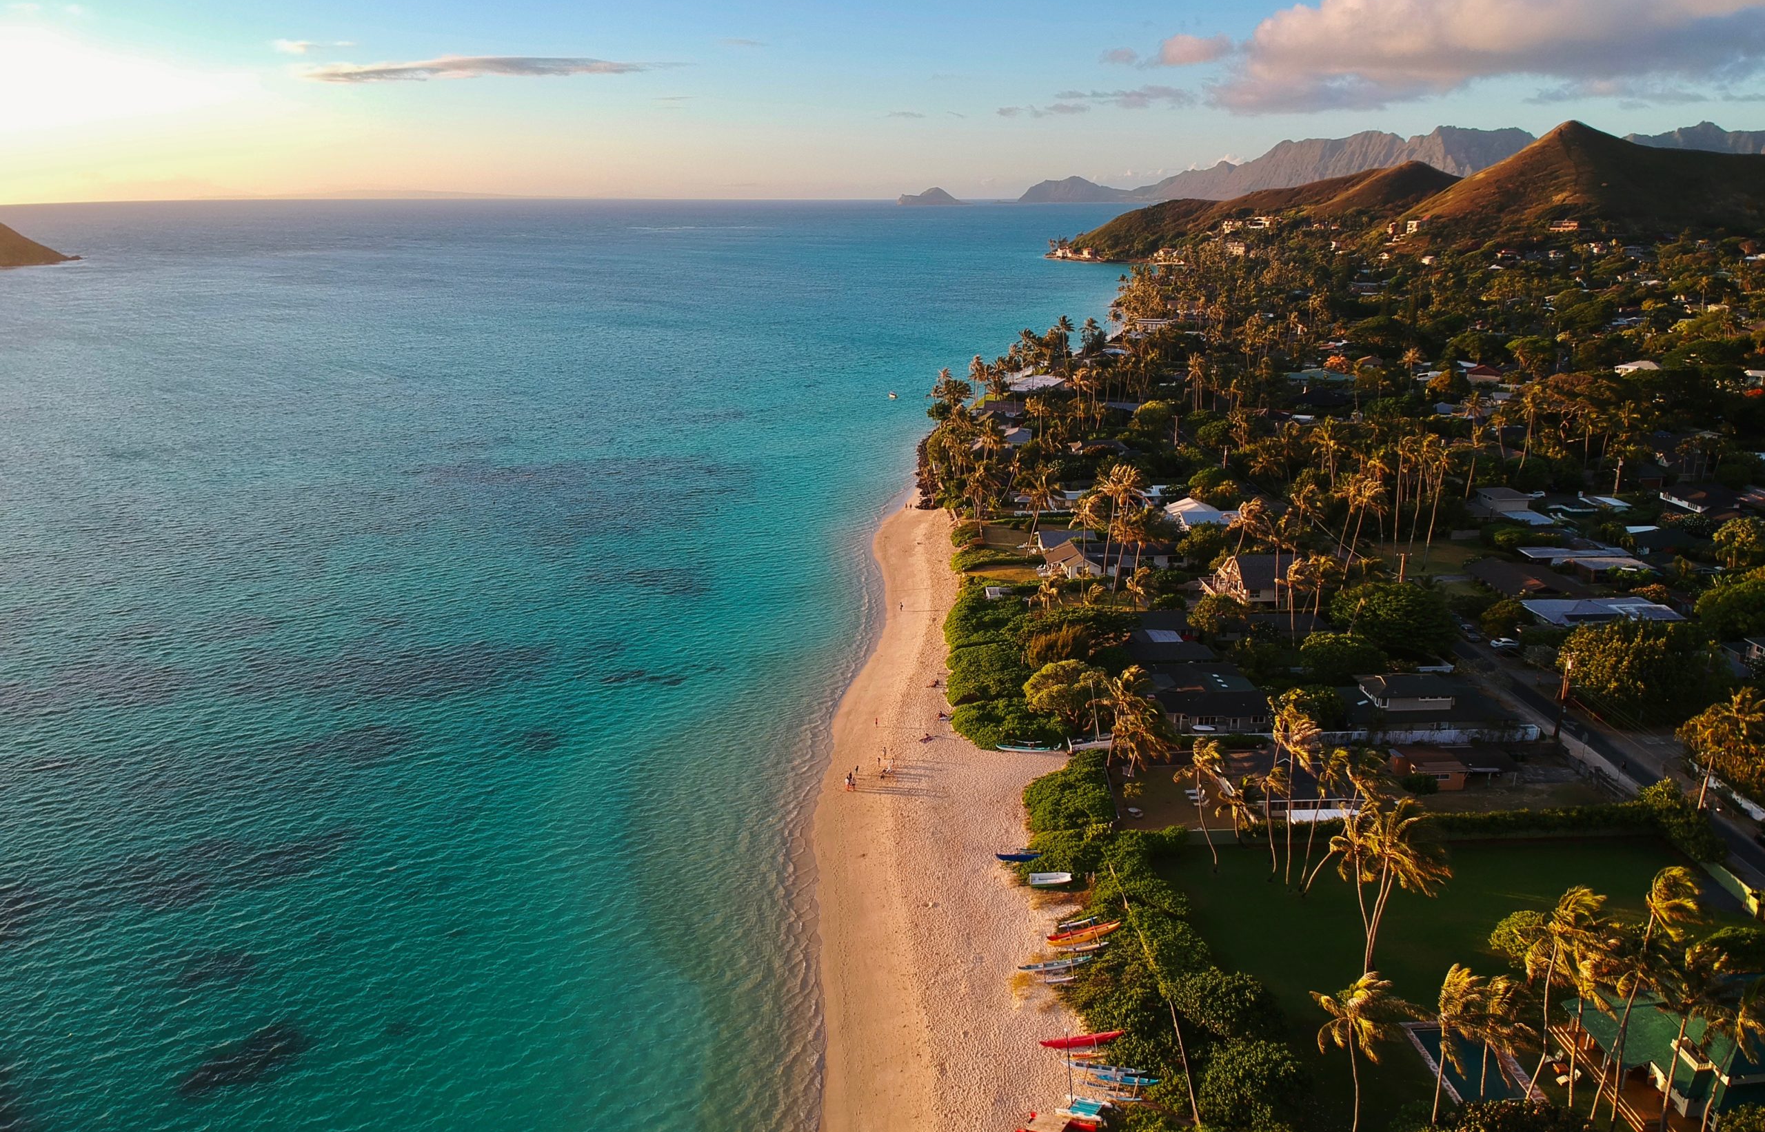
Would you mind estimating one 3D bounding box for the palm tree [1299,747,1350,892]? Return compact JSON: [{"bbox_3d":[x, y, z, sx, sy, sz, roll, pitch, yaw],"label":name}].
[{"bbox_3d":[43.730,25.140,125.800,4.200,15.550,4.800,0,16,0],"label":"palm tree"}]

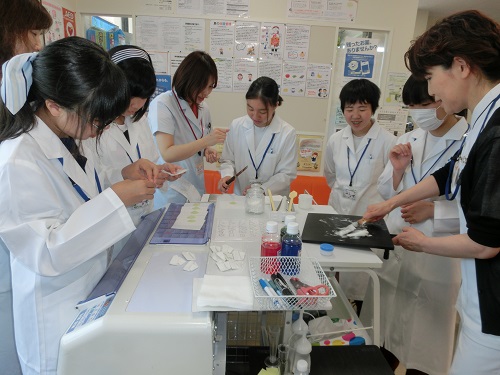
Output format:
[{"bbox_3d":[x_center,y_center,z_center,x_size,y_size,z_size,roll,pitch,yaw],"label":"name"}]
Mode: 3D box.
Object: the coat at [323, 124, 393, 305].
[{"bbox_3d":[0.543,0.149,1.806,0.400,0.950,0.280,9,16,23],"label":"coat"}]

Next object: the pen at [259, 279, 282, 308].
[{"bbox_3d":[0.051,0.264,0.857,0.014,0.014,0.138,-4,16,-24],"label":"pen"}]

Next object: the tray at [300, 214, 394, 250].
[{"bbox_3d":[0.367,0.164,1.317,0.310,0.025,0.300,5,14,9],"label":"tray"}]

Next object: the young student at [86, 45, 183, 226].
[{"bbox_3d":[-0.477,0.245,1.379,0.430,1.520,0.410,14,18,37],"label":"young student"}]

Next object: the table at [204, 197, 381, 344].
[{"bbox_3d":[0.115,0.600,1.395,0.540,0.880,0.960,2,14,-4],"label":"table"}]

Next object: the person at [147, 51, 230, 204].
[{"bbox_3d":[-0.328,0.148,1.724,0.430,1.550,0.410,15,18,39],"label":"person"}]

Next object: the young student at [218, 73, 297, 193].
[{"bbox_3d":[0.028,0.150,1.926,0.410,1.480,0.360,5,14,8],"label":"young student"}]

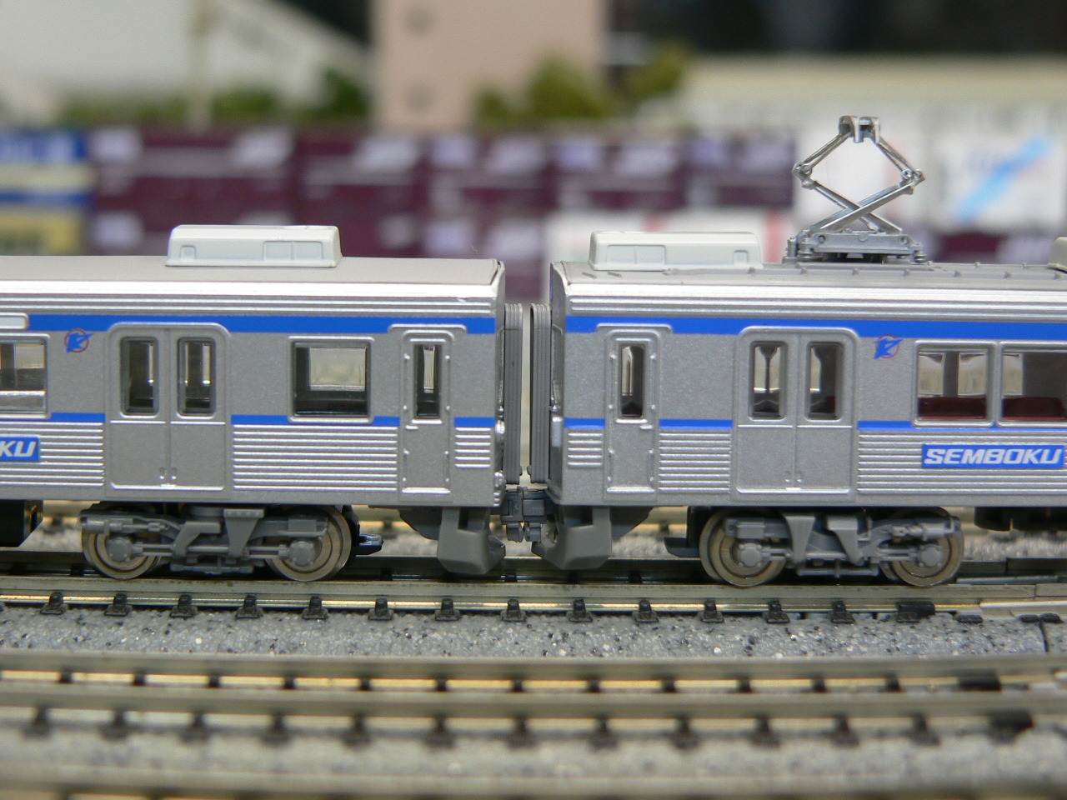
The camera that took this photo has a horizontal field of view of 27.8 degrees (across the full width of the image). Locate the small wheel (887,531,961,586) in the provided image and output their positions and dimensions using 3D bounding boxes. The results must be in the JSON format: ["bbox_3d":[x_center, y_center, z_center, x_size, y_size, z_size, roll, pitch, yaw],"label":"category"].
[{"bbox_3d":[0.031,0.012,0.170,0.007,0.007,0.002,0,7,-5],"label":"small wheel"}]

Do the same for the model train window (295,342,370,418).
[{"bbox_3d":[-0.015,-0.002,0.163,0.006,0.006,0.001,1,7,4],"label":"model train window"}]

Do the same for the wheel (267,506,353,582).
[{"bbox_3d":[-0.018,0.011,0.169,0.007,0.007,0.002,1,7,4],"label":"wheel"}]

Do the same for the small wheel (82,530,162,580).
[{"bbox_3d":[-0.032,0.011,0.170,0.007,0.007,0.002,1,7,4],"label":"small wheel"}]

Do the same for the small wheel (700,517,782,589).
[{"bbox_3d":[0.017,0.012,0.169,0.007,0.007,0.002,0,7,-5],"label":"small wheel"}]

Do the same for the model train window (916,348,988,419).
[{"bbox_3d":[0.032,-0.001,0.164,0.006,0.006,0.001,0,7,-5],"label":"model train window"}]

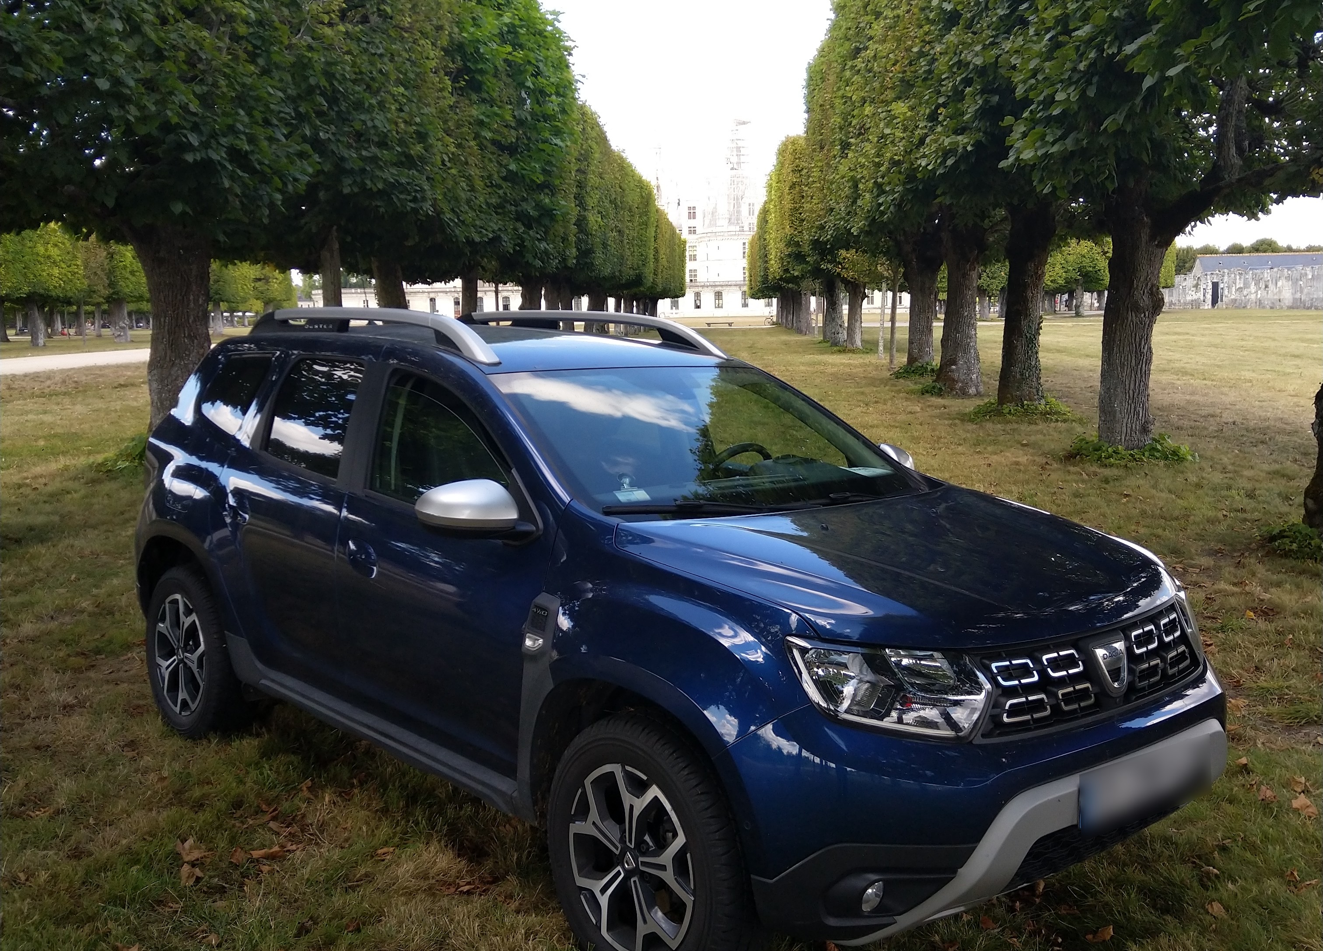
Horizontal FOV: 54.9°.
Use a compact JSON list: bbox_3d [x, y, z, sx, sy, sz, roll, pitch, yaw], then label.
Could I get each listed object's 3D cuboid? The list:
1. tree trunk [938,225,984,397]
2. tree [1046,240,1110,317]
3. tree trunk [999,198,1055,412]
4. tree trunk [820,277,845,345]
[{"bbox_3d":[5.612,-3.130,23.853,0.800,3.105,0.800,-1,8,0],"label":"tree trunk"},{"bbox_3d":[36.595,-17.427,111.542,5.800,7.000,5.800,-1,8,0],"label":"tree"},{"bbox_3d":[5.811,-2.762,20.385,0.820,3.278,0.820,-1,8,0],"label":"tree trunk"},{"bbox_3d":[6.979,-6.662,51.613,0.750,2.798,0.750,-1,8,0],"label":"tree trunk"}]

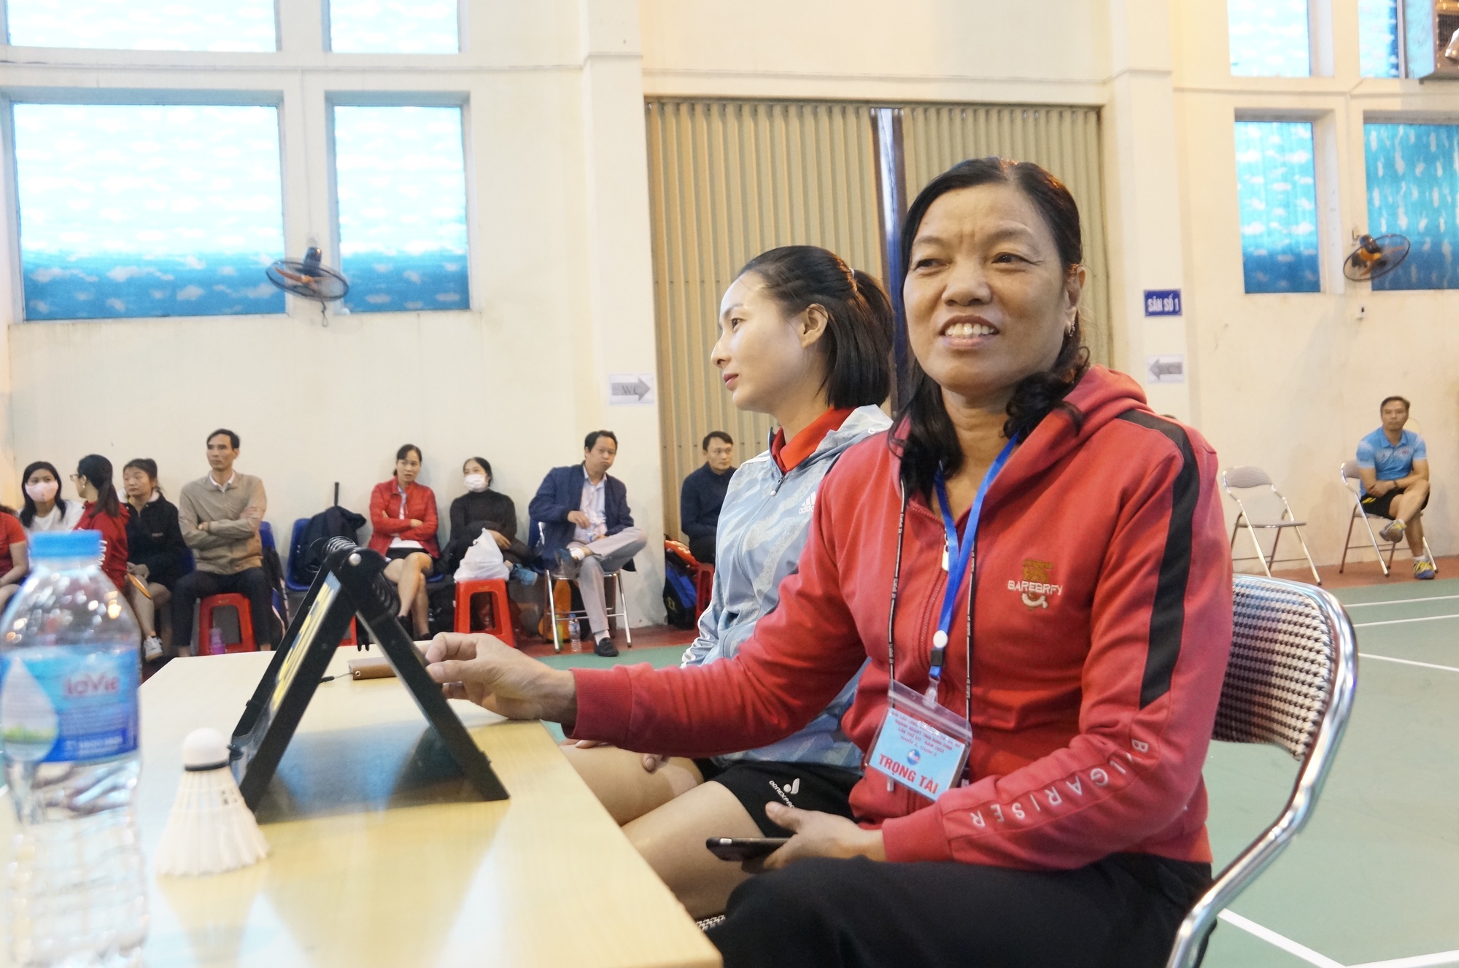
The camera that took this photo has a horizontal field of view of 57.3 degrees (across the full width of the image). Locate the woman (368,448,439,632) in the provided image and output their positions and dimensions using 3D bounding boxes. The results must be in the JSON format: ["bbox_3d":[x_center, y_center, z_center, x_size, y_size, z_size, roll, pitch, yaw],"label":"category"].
[{"bbox_3d":[-2.005,0.390,8.361,0.480,1.280,0.700,-3,0,-12],"label":"woman"}]

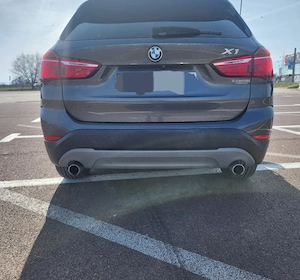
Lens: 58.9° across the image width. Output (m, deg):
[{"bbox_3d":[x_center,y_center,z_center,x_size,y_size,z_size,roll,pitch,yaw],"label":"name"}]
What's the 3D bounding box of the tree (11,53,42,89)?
[{"bbox_3d":[-21.027,-11.941,46.000,6.000,6.200,5.200,-1,11,0],"label":"tree"}]

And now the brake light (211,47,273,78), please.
[{"bbox_3d":[0.610,-0.493,1.779,0.450,0.205,0.200,0,11,2],"label":"brake light"}]

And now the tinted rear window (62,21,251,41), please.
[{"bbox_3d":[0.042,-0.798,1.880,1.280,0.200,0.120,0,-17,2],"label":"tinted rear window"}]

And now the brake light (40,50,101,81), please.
[{"bbox_3d":[-0.540,-0.486,1.799,0.450,0.205,0.200,0,11,2],"label":"brake light"}]

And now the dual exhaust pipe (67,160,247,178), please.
[{"bbox_3d":[0.049,0.188,1.842,1.200,0.100,0.150,0,11,2],"label":"dual exhaust pipe"}]

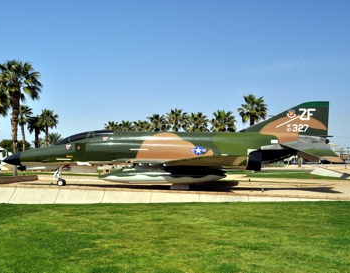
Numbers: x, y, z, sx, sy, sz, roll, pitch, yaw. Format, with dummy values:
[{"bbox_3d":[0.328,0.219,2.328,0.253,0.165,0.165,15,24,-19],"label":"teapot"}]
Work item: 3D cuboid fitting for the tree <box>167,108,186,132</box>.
[{"bbox_3d":[0.280,0.490,77.000,3.700,11.350,3.700,0,-3,0],"label":"tree"}]

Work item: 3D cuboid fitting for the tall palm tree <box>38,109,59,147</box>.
[{"bbox_3d":[-23.470,0.510,76.000,3.600,11.180,3.600,0,-3,0],"label":"tall palm tree"}]

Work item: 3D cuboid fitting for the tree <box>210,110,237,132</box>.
[{"bbox_3d":[6.458,0.572,54.312,3.400,8.050,3.400,0,-3,0],"label":"tree"}]

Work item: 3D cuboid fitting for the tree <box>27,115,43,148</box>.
[{"bbox_3d":[-20.150,0.899,60.041,3.200,8.020,3.200,0,-3,0],"label":"tree"}]

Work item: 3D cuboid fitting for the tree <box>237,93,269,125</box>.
[{"bbox_3d":[10.370,-0.400,55.000,3.800,10.430,3.800,0,-3,0],"label":"tree"}]

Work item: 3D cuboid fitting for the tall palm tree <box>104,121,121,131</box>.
[{"bbox_3d":[-14.140,1.760,93.000,3.700,10.770,3.700,0,-3,0],"label":"tall palm tree"}]

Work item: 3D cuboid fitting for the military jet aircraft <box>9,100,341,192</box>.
[{"bbox_3d":[-1.030,0.480,23.600,19.100,4.950,11.600,0,-4,7],"label":"military jet aircraft"}]

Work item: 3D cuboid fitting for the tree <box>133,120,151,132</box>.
[{"bbox_3d":[-5.744,1.369,71.342,3.250,8.320,3.250,0,-3,0],"label":"tree"}]

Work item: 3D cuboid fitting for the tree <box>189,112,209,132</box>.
[{"bbox_3d":[3.403,0.697,58.573,3.200,8.270,3.200,0,-3,0],"label":"tree"}]

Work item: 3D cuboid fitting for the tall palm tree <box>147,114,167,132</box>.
[{"bbox_3d":[-2.784,0.860,67.101,3.400,8.870,3.400,0,-3,0],"label":"tall palm tree"}]

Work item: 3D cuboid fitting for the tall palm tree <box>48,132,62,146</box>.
[{"bbox_3d":[-21.230,2.430,71.975,4.200,6.270,4.200,0,-3,0],"label":"tall palm tree"}]

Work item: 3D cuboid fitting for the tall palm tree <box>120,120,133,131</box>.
[{"bbox_3d":[-8.890,1.430,75.607,3.000,8.670,3.000,0,-3,0],"label":"tall palm tree"}]

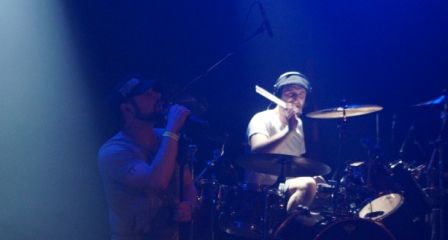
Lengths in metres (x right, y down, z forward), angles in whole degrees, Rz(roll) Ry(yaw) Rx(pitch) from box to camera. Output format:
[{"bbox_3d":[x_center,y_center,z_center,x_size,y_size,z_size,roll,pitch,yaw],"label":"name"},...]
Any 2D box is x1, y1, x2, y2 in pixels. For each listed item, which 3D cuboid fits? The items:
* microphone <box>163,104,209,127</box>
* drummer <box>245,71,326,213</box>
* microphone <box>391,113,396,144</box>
[{"bbox_3d":[-0.174,-0.018,5.900,0.220,0.050,0.050,21,0,-3],"label":"microphone"},{"bbox_3d":[0.420,0.380,7.550,0.620,1.320,0.800,-1,2,-42],"label":"drummer"},{"bbox_3d":[0.974,0.049,7.500,0.028,0.170,0.028,4,0,0],"label":"microphone"}]

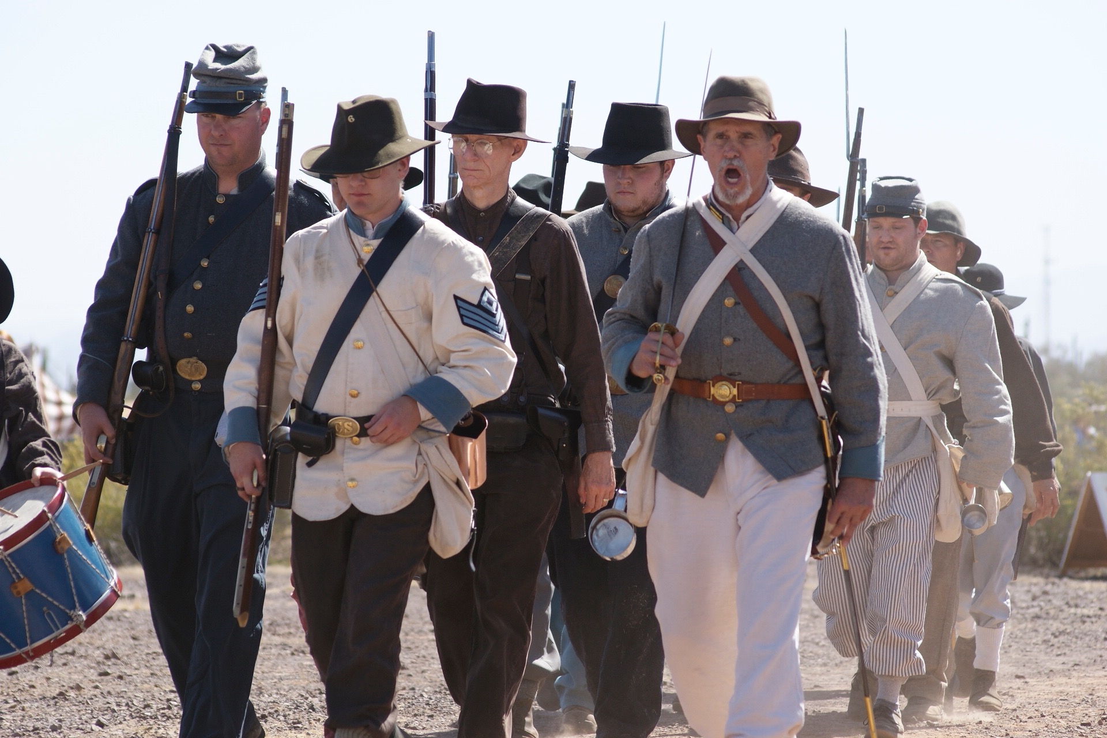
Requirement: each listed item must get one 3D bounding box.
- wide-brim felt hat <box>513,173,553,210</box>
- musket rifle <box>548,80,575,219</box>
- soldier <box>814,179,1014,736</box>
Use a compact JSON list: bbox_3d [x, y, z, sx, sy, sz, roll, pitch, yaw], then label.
[{"bbox_3d":[-0.057,-0.552,19.800,0.330,0.145,0.360,0,-1,18],"label":"wide-brim felt hat"},{"bbox_3d":[-0.035,-0.103,17.250,0.060,1.410,0.170,8,-2,-14],"label":"musket rifle"},{"bbox_3d":[1.160,0.281,20.000,0.620,1.790,0.560,0,-1,15],"label":"soldier"}]

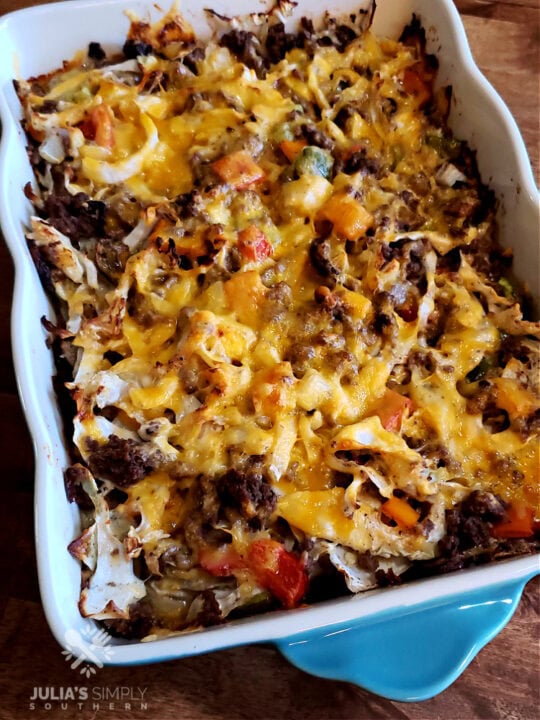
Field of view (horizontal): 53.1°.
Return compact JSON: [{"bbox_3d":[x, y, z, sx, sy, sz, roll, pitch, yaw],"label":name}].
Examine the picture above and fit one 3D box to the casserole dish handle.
[{"bbox_3d":[0.052,0.102,0.194,0.100,0.019,0.034,-11,70,-7],"label":"casserole dish handle"}]

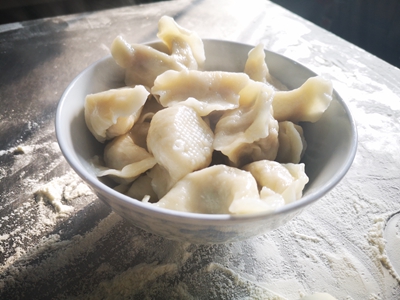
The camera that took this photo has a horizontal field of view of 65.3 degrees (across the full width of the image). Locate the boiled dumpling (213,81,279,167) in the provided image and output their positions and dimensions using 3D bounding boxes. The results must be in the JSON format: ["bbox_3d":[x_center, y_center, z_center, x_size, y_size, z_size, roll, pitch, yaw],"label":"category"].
[{"bbox_3d":[0.028,-0.015,0.186,0.037,0.034,0.047,20,45,15],"label":"boiled dumpling"}]

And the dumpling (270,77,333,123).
[{"bbox_3d":[0.062,-0.030,0.196,0.047,0.028,0.027,-8,45,-13],"label":"dumpling"}]

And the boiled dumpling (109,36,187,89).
[{"bbox_3d":[-0.036,-0.060,0.226,0.055,0.034,0.029,17,45,12],"label":"boiled dumpling"}]

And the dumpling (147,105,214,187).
[{"bbox_3d":[-0.011,-0.002,0.172,0.037,0.032,0.045,-8,45,-13],"label":"dumpling"}]

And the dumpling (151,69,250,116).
[{"bbox_3d":[0.000,-0.035,0.193,0.060,0.027,0.031,1,43,-4],"label":"dumpling"}]

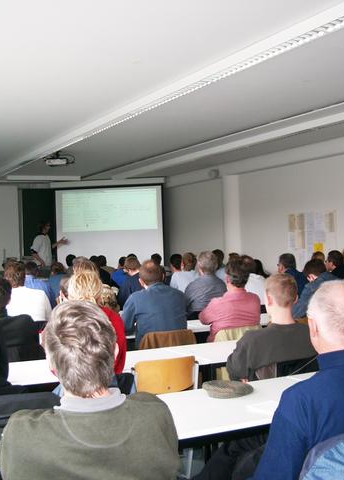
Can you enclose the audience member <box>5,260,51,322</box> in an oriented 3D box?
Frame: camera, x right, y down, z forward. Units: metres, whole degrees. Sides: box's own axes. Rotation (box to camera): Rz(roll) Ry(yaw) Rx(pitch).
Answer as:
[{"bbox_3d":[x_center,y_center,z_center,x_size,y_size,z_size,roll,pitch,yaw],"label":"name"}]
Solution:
[{"bbox_3d":[-1.456,0.895,6.568,0.540,1.350,0.800,-1,0,-21],"label":"audience member"}]

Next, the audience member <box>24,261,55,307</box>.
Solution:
[{"bbox_3d":[-1.648,0.921,8.064,0.520,1.330,0.800,-1,0,-22],"label":"audience member"}]

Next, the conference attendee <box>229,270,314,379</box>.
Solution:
[{"bbox_3d":[0.602,0.863,4.425,0.560,1.300,0.800,-1,0,-17],"label":"conference attendee"}]

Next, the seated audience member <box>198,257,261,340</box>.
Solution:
[{"bbox_3d":[0.426,0.849,5.930,0.570,1.360,0.800,-1,-1,-24],"label":"seated audience member"}]

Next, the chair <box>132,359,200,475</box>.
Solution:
[{"bbox_3d":[-0.130,1.095,4.110,0.440,0.810,0.500,-1,-1,-27],"label":"chair"}]

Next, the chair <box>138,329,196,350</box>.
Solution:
[{"bbox_3d":[-0.132,1.101,5.391,0.460,0.820,0.520,-1,-1,-27],"label":"chair"}]

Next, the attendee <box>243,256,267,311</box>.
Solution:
[{"bbox_3d":[0.770,0.852,7.516,0.500,1.320,0.760,-1,-1,-27],"label":"attendee"}]

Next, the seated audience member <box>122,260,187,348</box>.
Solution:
[{"bbox_3d":[-0.207,0.844,5.572,0.530,1.340,0.760,-1,-1,-27],"label":"seated audience member"}]

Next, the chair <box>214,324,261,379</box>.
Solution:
[{"bbox_3d":[0.404,1.118,5.758,0.480,0.820,0.520,-1,-1,-29],"label":"chair"}]

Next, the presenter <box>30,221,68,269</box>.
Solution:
[{"bbox_3d":[-2.155,0.565,11.995,0.500,1.780,0.600,-1,-1,30],"label":"presenter"}]

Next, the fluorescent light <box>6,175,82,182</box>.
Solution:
[{"bbox_3d":[-2.599,-1.245,13.786,1.530,0.080,0.130,-1,-1,-27],"label":"fluorescent light"}]

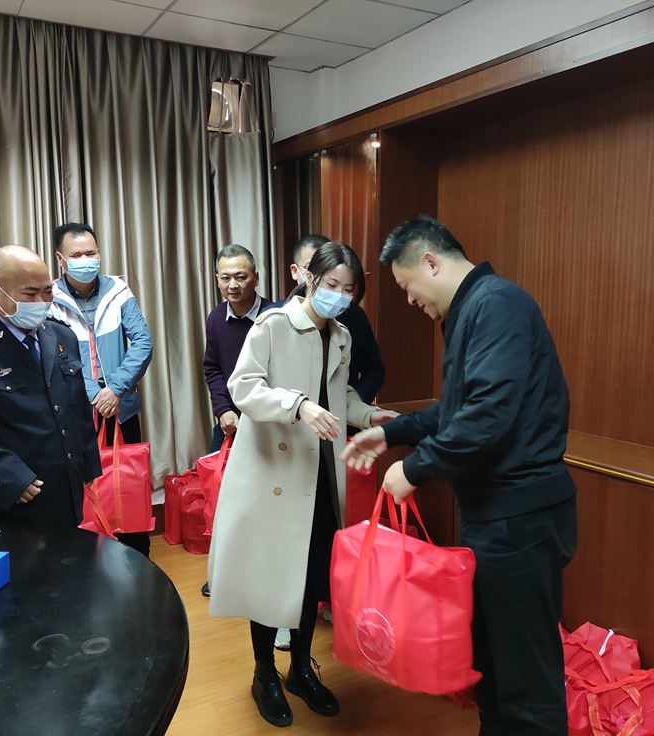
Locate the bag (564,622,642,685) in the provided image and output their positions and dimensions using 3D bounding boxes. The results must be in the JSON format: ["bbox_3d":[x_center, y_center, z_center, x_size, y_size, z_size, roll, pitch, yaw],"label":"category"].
[{"bbox_3d":[0.835,1.045,2.270,0.380,0.360,0.220,-6,9,-40],"label":"bag"}]

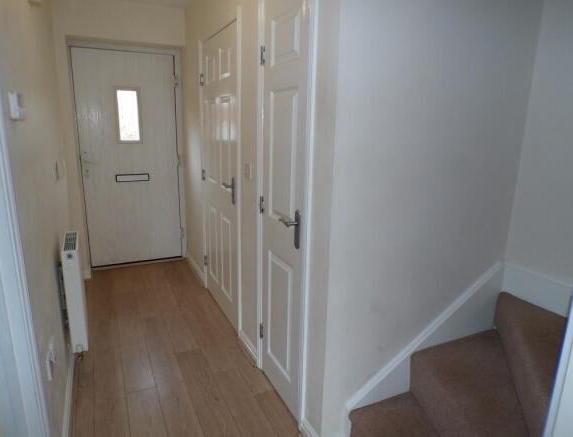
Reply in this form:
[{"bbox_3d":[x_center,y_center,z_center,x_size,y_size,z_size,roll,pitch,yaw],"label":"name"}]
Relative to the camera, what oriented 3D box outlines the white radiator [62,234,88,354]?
[{"bbox_3d":[-1.253,0.421,2.420,0.075,0.595,0.450,-5,14,-24],"label":"white radiator"}]

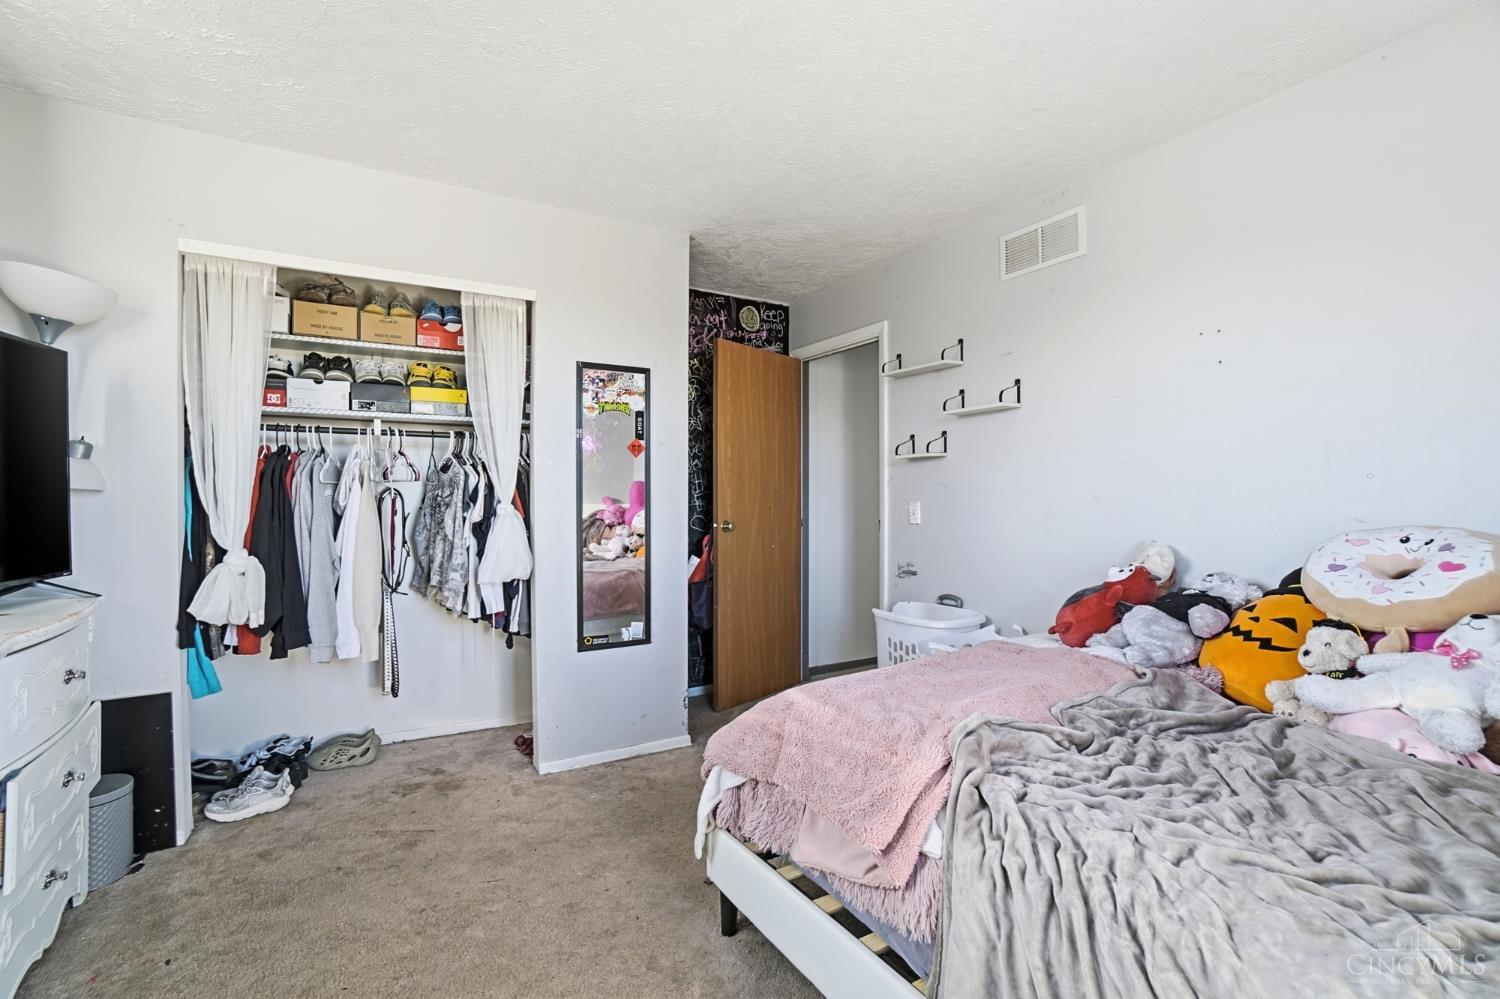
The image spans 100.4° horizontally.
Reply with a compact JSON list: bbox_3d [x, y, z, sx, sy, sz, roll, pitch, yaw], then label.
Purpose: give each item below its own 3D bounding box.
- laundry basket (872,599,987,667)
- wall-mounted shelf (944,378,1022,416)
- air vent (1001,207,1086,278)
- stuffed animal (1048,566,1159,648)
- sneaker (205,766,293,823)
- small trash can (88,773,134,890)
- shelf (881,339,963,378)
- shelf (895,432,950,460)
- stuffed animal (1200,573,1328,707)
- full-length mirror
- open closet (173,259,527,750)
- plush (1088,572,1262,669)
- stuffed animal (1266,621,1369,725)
[{"bbox_3d":[0.818,0.860,2.798,0.370,0.700,0.490,-1,2,-44],"label":"laundry basket"},{"bbox_3d":[1.055,-0.466,2.850,0.131,0.129,0.314,0,0,-34],"label":"wall-mounted shelf"},{"bbox_3d":[1.179,-1.038,2.544,0.020,0.189,0.385,-1,2,-29],"label":"air vent"},{"bbox_3d":[1.305,0.395,2.300,0.196,0.206,0.381,0,-38,-34],"label":"stuffed animal"},{"bbox_3d":[-1.964,1.151,2.465,0.293,0.126,0.106,0,0,-33],"label":"sneaker"},{"bbox_3d":[-2.129,1.073,2.003,0.229,0.285,0.229,0,0,-34],"label":"small trash can"},{"bbox_3d":[0.835,-0.694,3.070,0.115,0.129,0.443,-1,2,-29],"label":"shelf"},{"bbox_3d":[0.863,-0.274,3.149,0.124,0.131,0.225,0,0,-34],"label":"shelf"},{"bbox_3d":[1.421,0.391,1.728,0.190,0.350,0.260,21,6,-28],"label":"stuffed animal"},{"bbox_3d":[-0.624,0.033,2.889,0.347,1.308,0.023,0,0,-28],"label":"full-length mirror"},{"bbox_3d":[-1.592,0.159,2.698,1.180,2.105,0.660,-1,2,-29],"label":"open closet"},{"bbox_3d":[1.317,0.376,1.936,0.430,0.250,0.280,-41,-17,29],"label":"plush"},{"bbox_3d":[1.395,0.425,1.535,0.163,0.229,0.141,0,0,2],"label":"stuffed animal"}]

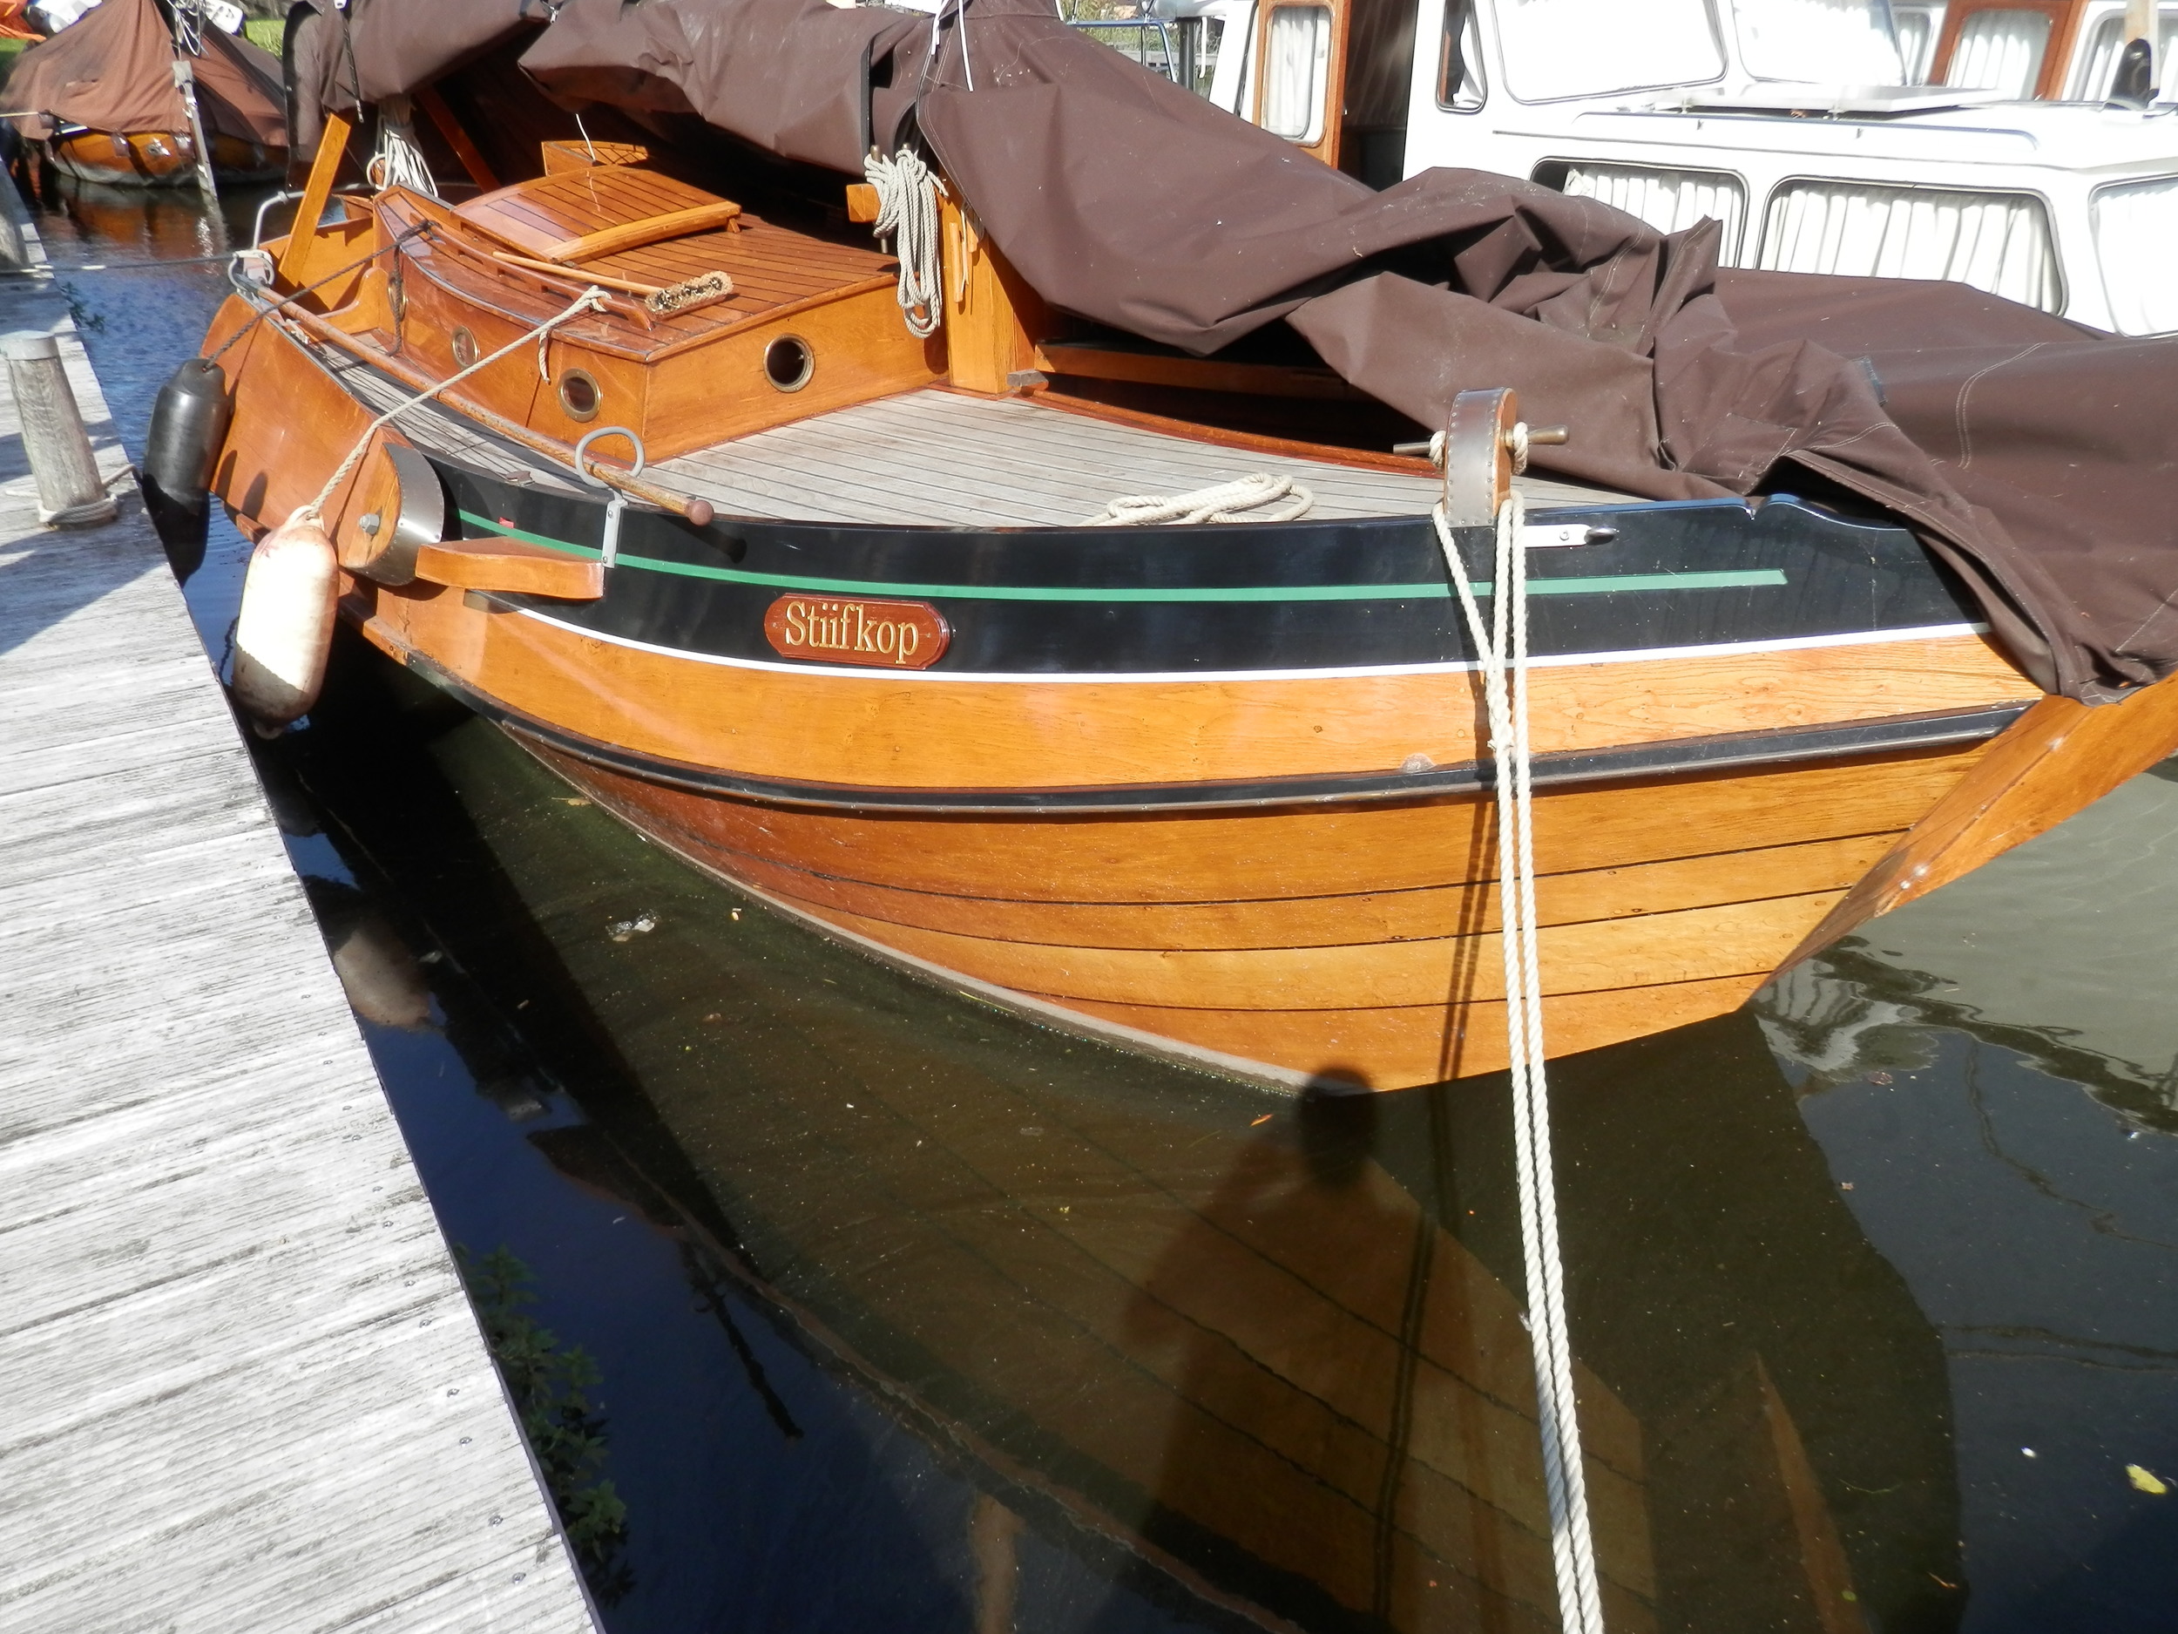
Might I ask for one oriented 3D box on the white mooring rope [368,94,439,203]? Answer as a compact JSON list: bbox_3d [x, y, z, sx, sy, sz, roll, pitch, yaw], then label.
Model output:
[{"bbox_3d":[-2.790,-2.721,6.408,0.250,0.400,0.170,-9,28,-20],"label":"white mooring rope"}]

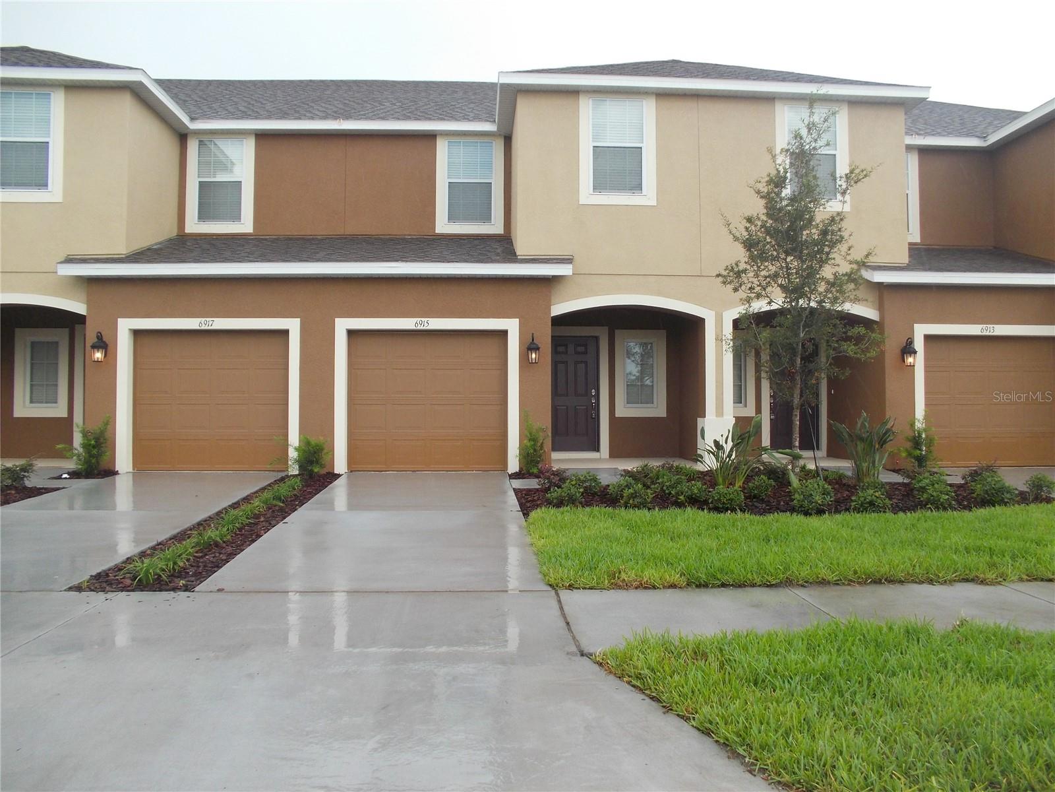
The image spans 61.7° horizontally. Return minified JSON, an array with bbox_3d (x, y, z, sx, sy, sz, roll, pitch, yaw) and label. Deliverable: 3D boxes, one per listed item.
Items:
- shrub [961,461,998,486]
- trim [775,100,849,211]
[{"bbox_3d":[5.907,1.028,11.544,0.509,0.344,0.500,0,-1,-3],"label":"shrub"},{"bbox_3d":[4.456,-3.760,13.831,1.170,1.720,0.100,0,-2,-3],"label":"trim"}]

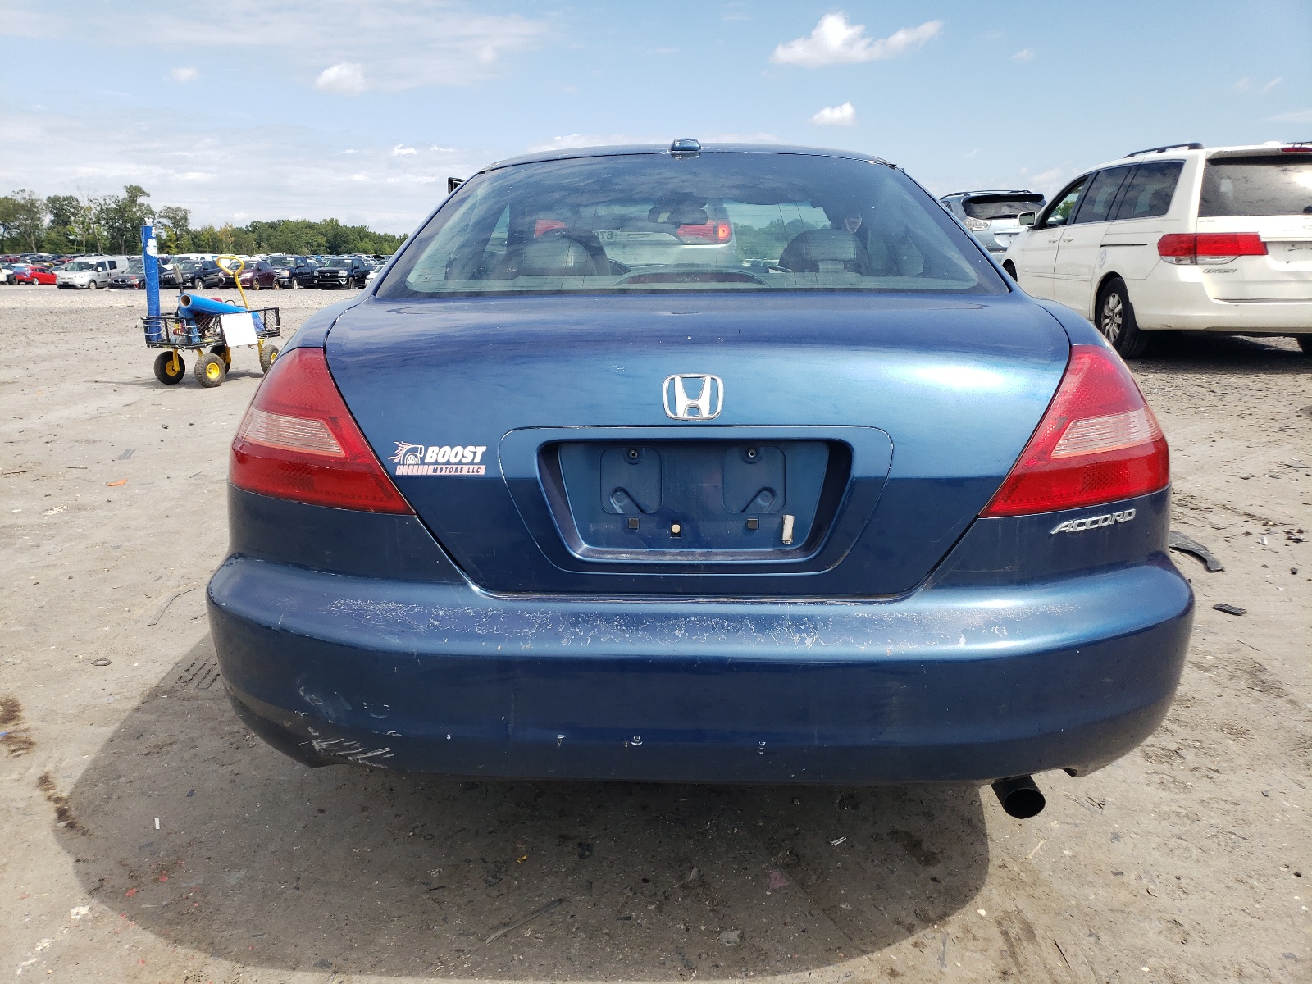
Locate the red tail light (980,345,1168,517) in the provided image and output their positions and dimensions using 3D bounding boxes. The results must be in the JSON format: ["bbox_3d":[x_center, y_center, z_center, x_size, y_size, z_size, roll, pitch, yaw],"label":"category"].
[{"bbox_3d":[0.712,-0.112,1.617,0.430,0.255,0.300,0,13,1],"label":"red tail light"}]

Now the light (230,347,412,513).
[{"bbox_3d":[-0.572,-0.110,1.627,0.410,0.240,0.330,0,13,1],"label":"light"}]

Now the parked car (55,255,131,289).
[{"bbox_3d":[-33.750,-13.180,59.416,1.830,1.880,4.740,0,13,1],"label":"parked car"}]

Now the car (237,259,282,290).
[{"bbox_3d":[-21.620,-11.606,52.774,1.670,1.515,4.150,0,13,2],"label":"car"}]

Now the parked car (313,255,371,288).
[{"bbox_3d":[-18.400,-12.960,58.500,1.890,1.790,5.400,0,13,0],"label":"parked car"}]

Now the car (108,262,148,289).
[{"bbox_3d":[-30.100,-12.620,58.000,1.810,1.430,4.630,0,13,0],"label":"car"}]

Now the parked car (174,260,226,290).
[{"bbox_3d":[-27.000,-12.730,57.800,1.860,1.690,4.620,0,13,0],"label":"parked car"}]

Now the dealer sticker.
[{"bbox_3d":[-0.325,-0.049,1.475,0.152,0.050,0.003,2,5,9],"label":"dealer sticker"}]

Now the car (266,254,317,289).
[{"bbox_3d":[-21.450,-12.948,58.114,2.030,1.870,5.840,0,13,1],"label":"car"}]

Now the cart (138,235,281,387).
[{"bbox_3d":[-3.770,-1.535,8.339,0.560,1.260,1.000,6,14,23],"label":"cart"}]

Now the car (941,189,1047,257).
[{"bbox_3d":[5.420,-4.460,17.493,1.845,1.680,4.730,-1,13,-4],"label":"car"}]

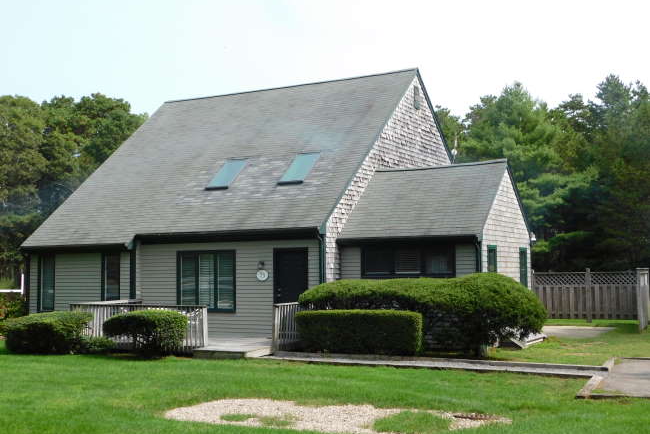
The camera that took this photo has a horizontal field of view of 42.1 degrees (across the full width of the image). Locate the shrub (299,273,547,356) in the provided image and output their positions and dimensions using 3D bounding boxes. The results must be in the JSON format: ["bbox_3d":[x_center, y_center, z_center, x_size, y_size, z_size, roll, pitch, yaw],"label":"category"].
[{"bbox_3d":[2.075,2.151,18.757,5.500,1.770,1.900,-3,-5,29],"label":"shrub"}]

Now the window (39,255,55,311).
[{"bbox_3d":[-8.156,1.951,24.758,0.720,1.655,0.100,-3,-5,29],"label":"window"}]

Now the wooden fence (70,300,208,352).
[{"bbox_3d":[-4.047,2.648,21.171,4.330,0.965,2.150,-3,-5,29],"label":"wooden fence"}]

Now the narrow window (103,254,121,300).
[{"bbox_3d":[-5.956,1.846,23.524,0.710,1.655,0.100,-3,-5,29],"label":"narrow window"}]

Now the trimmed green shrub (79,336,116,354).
[{"bbox_3d":[-5.346,2.999,20.185,0.900,0.410,0.700,-3,-5,29],"label":"trimmed green shrub"}]

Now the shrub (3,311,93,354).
[{"bbox_3d":[-6.555,2.739,20.251,2.050,0.960,1.200,-3,-5,29],"label":"shrub"}]

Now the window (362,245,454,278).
[{"bbox_3d":[1.998,1.094,20.593,2.500,0.795,0.100,-3,-5,29],"label":"window"}]

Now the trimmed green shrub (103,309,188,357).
[{"bbox_3d":[-4.036,2.608,19.127,1.550,1.020,1.200,-3,-5,29],"label":"trimmed green shrub"}]

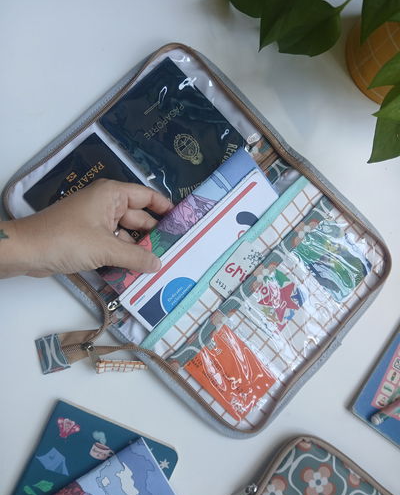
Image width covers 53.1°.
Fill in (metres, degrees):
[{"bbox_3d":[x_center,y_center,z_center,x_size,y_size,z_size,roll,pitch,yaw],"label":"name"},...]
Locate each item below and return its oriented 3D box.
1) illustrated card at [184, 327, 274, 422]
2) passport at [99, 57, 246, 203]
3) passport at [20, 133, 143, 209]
[{"bbox_3d":[0.027,0.118,0.385,0.054,0.001,0.086,-44,96,-7],"label":"illustrated card"},{"bbox_3d":[-0.019,-0.103,0.382,0.088,0.005,0.125,-44,96,-7],"label":"passport"},{"bbox_3d":[-0.084,-0.031,0.370,0.088,0.004,0.125,-45,96,-7],"label":"passport"}]

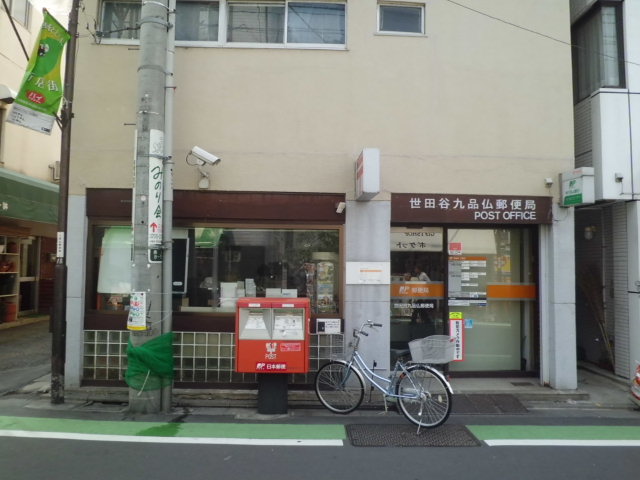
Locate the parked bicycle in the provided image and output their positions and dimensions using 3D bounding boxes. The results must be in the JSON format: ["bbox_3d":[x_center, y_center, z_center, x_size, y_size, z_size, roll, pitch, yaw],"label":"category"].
[{"bbox_3d":[0.676,1.470,5.361,1.686,1.078,0.510,-1,-3,35],"label":"parked bicycle"}]

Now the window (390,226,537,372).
[{"bbox_3d":[1.945,0.807,6.517,1.960,1.970,0.098,1,-3,-1],"label":"window"}]

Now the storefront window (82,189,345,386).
[{"bbox_3d":[-1.354,0.629,6.150,3.320,2.530,0.200,1,-2,-1],"label":"storefront window"}]

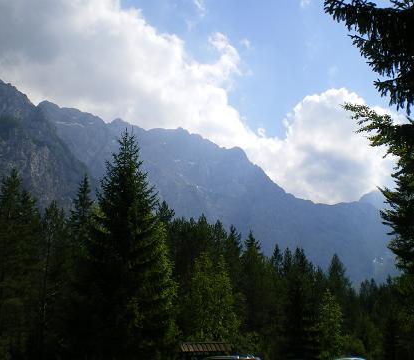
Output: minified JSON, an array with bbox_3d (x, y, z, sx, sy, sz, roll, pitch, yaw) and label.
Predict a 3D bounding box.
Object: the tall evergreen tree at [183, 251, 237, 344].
[{"bbox_3d":[0.193,7.596,29.095,3.300,7.400,3.300,-1,-19,0],"label":"tall evergreen tree"}]

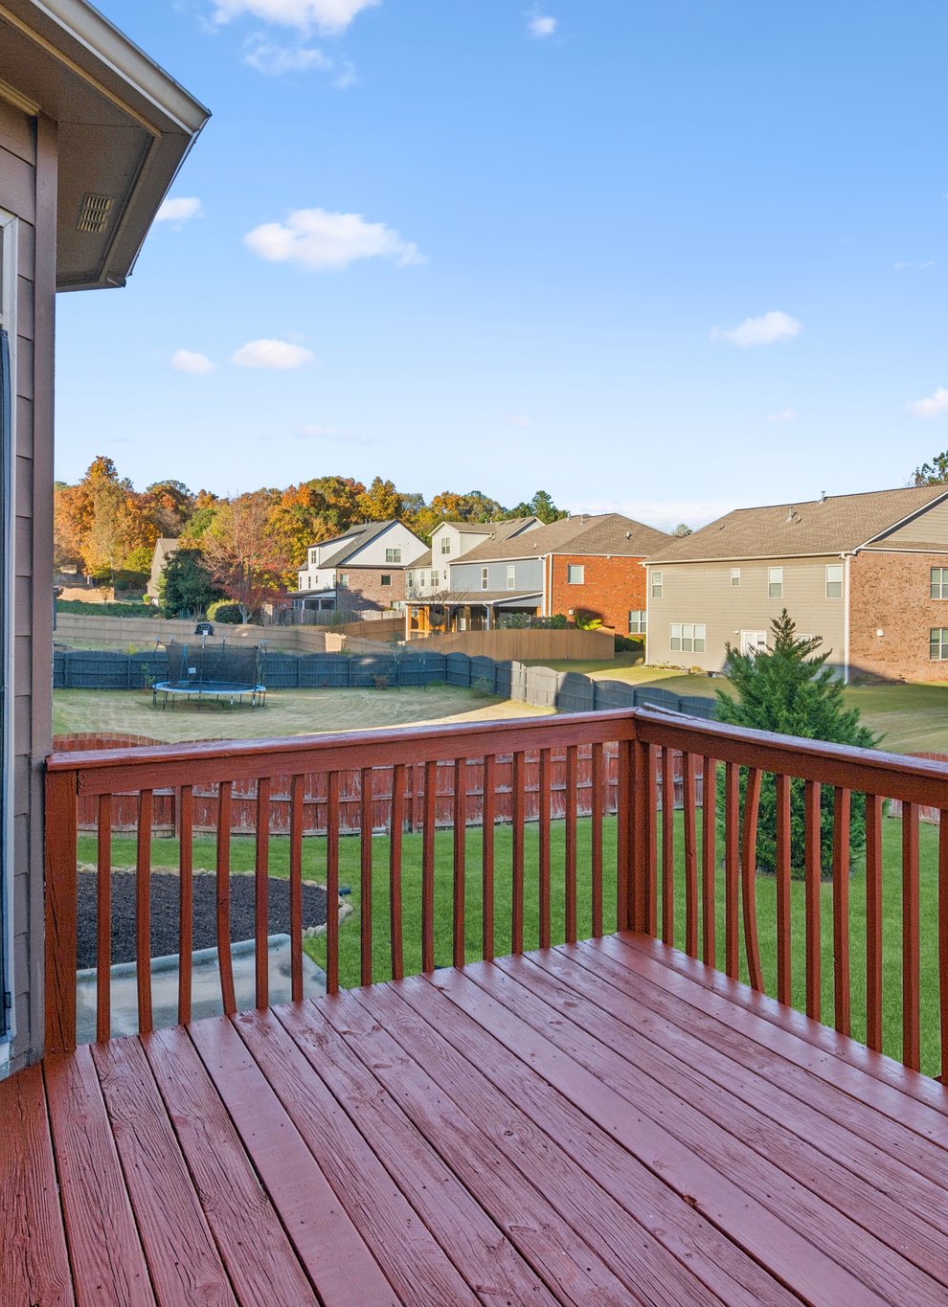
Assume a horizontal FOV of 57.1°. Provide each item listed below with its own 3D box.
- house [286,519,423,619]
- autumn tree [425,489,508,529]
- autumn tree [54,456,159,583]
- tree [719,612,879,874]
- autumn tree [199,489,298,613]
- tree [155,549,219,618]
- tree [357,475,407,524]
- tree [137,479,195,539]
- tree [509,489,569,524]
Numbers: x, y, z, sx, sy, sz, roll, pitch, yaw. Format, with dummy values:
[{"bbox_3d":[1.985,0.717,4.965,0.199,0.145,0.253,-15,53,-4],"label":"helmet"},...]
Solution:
[{"bbox_3d":[-12.523,-9.487,101.685,19.900,11.300,10.300,-1,3,-37],"label":"house"},{"bbox_3d":[-1.029,-16.001,130.000,12.340,16.920,12.340,0,2,0],"label":"autumn tree"},{"bbox_3d":[-49.158,-17.644,116.000,14.480,17.340,14.480,0,2,0],"label":"autumn tree"},{"bbox_3d":[5.982,1.609,16.200,3.050,4.810,3.050,0,2,0],"label":"tree"},{"bbox_3d":[-21.008,-9.044,81.000,8.830,12.390,8.830,0,2,0],"label":"autumn tree"},{"bbox_3d":[-28.531,-7.037,87.000,6.430,7.040,6.430,0,2,0],"label":"tree"},{"bbox_3d":[-12.871,-16.197,122.000,7.080,17.810,7.080,0,2,0],"label":"tree"},{"bbox_3d":[-46.538,-17.872,132.000,8.820,17.180,8.820,0,2,0],"label":"tree"},{"bbox_3d":[10.089,-16.617,135.000,9.020,17.570,9.020,0,2,0],"label":"tree"}]

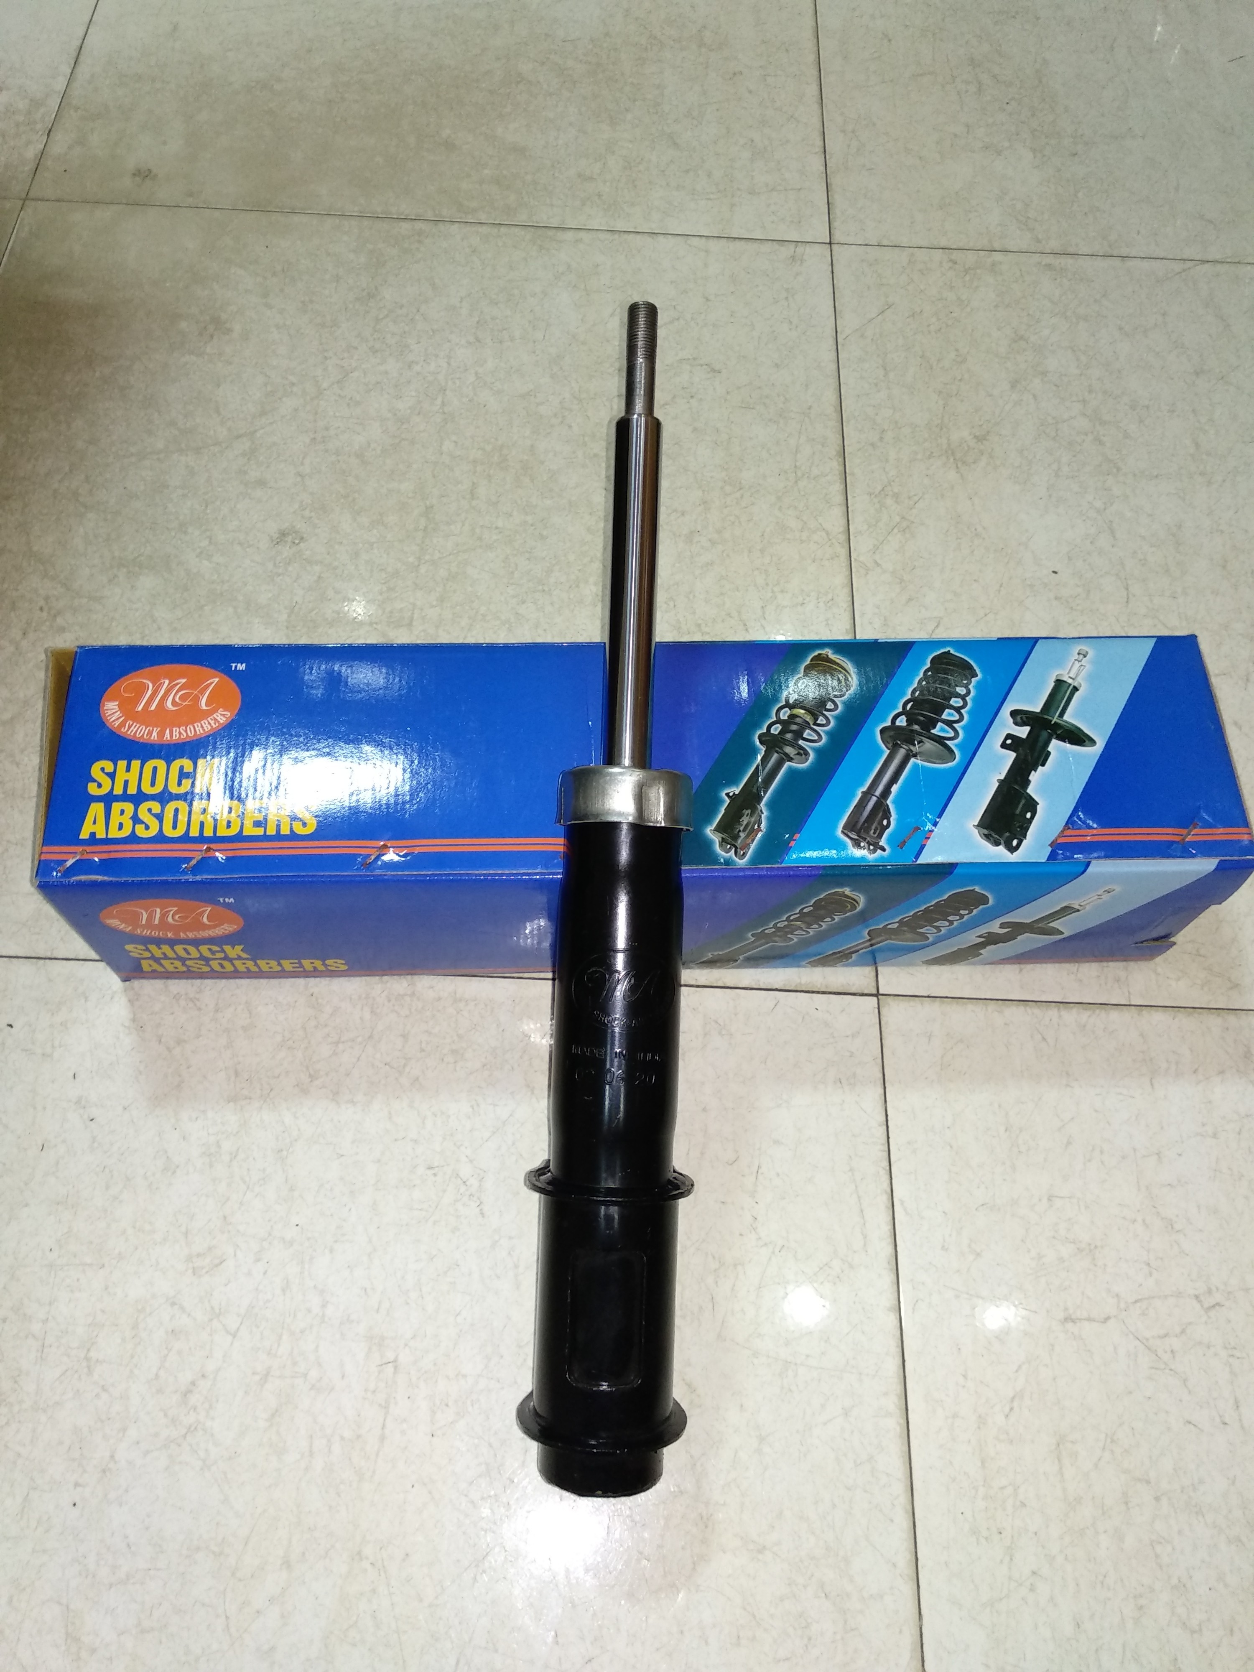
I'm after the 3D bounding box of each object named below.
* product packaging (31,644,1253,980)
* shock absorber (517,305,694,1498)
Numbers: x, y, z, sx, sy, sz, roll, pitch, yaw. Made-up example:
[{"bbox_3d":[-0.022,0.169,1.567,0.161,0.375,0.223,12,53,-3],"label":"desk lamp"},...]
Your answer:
[{"bbox_3d":[0.010,-0.012,0.651,0.557,0.125,0.125,-1,63,-3],"label":"product packaging"},{"bbox_3d":[-0.002,0.025,0.541,0.074,0.074,0.504,2,91,-1],"label":"shock absorber"}]

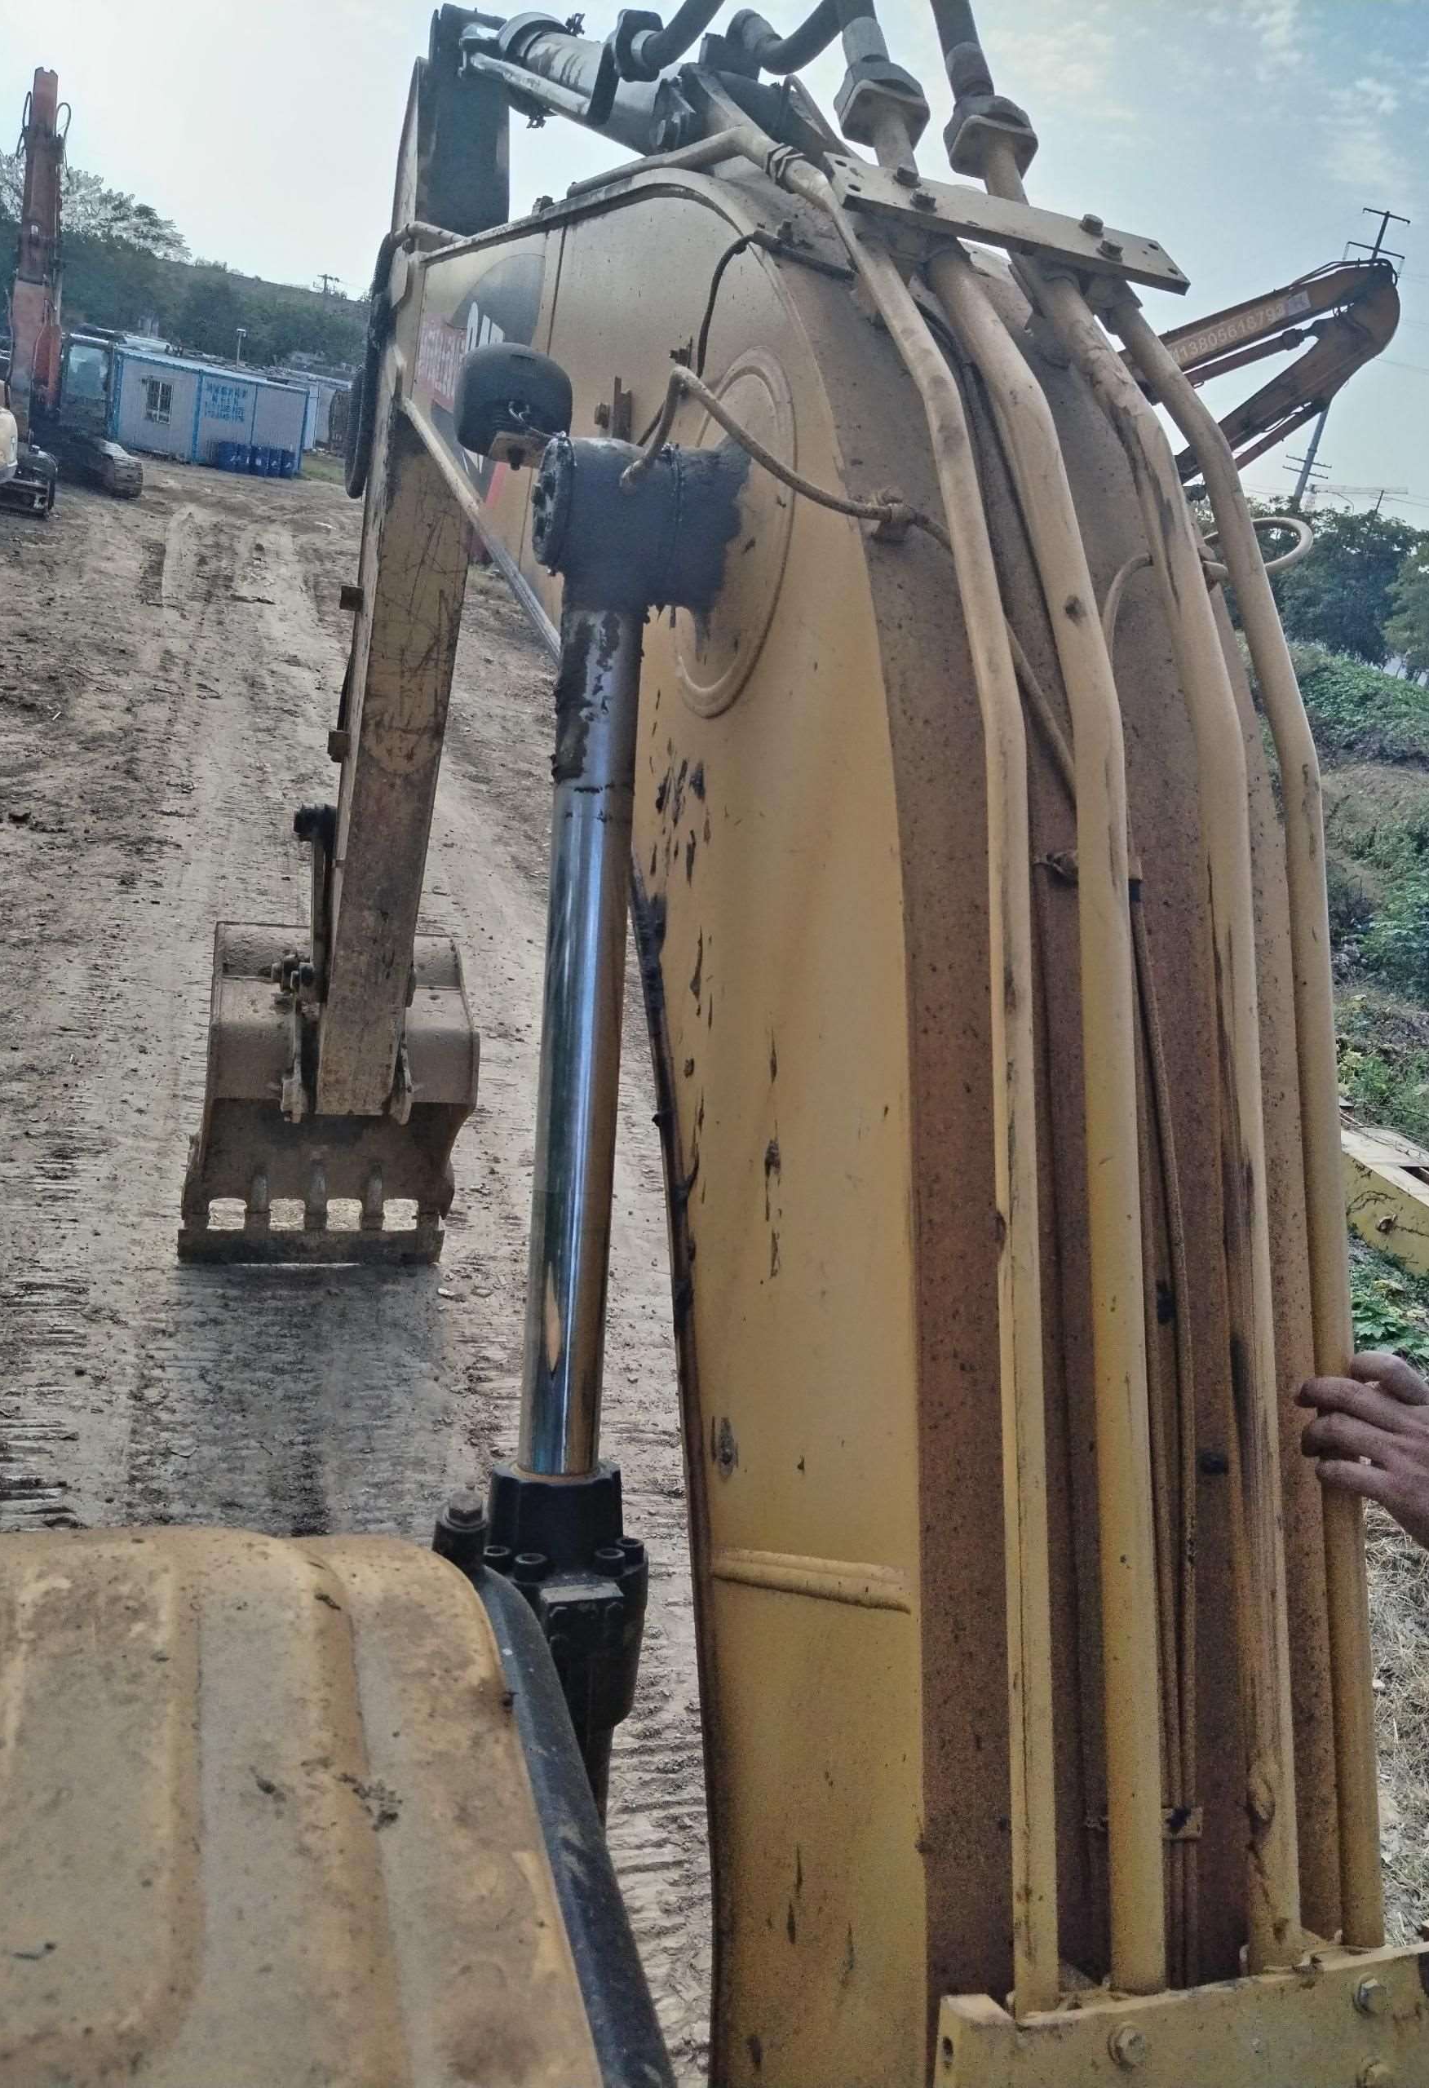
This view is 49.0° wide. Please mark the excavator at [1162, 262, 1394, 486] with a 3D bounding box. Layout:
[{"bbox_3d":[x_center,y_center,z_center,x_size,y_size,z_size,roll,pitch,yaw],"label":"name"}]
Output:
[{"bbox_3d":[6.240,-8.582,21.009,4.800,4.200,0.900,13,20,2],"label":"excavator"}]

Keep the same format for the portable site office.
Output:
[{"bbox_3d":[-16.676,-20.572,51.033,5.900,2.700,2.700,-2,24,-33],"label":"portable site office"}]

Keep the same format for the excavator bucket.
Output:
[{"bbox_3d":[-1.853,0.239,7.503,1.200,1.330,1.150,5,21,-19],"label":"excavator bucket"}]

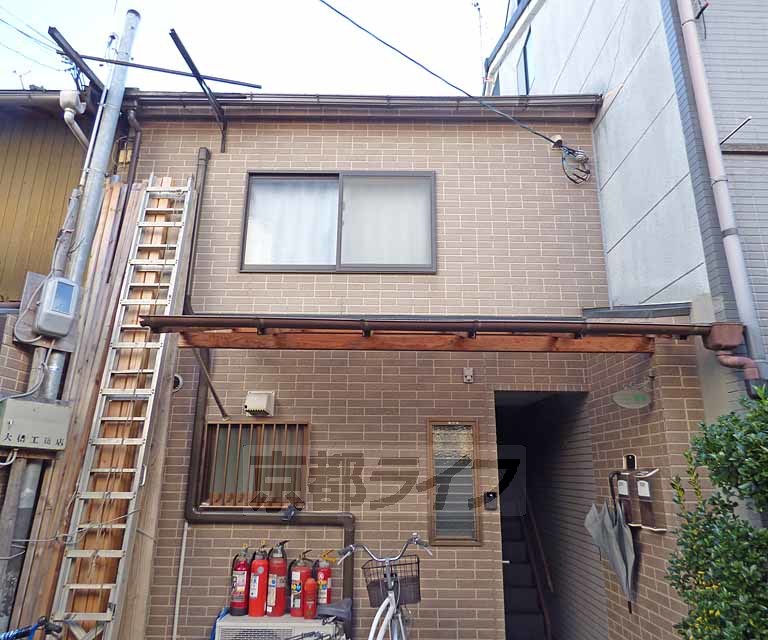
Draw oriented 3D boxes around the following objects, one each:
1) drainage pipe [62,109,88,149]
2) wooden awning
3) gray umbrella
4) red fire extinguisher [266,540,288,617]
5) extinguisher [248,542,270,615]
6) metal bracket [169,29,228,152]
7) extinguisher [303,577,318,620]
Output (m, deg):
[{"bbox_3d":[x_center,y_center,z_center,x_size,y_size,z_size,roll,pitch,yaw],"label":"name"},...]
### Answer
[{"bbox_3d":[-2.643,-1.639,3.971,0.095,0.260,0.340,0,-14,0],"label":"drainage pipe"},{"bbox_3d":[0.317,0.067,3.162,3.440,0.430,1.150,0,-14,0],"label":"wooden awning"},{"bbox_3d":[1.382,1.352,2.823,0.250,0.770,0.220,0,-14,0],"label":"gray umbrella"},{"bbox_3d":[-0.711,1.715,3.092,0.145,0.442,0.140,-2,-15,10],"label":"red fire extinguisher"},{"bbox_3d":[-0.821,1.717,3.091,0.145,0.435,0.140,-2,-15,10],"label":"extinguisher"},{"bbox_3d":[-1.487,-1.862,3.748,0.080,0.460,1.060,0,-14,0],"label":"metal bracket"},{"bbox_3d":[-0.469,1.802,2.997,0.092,0.234,0.092,-1,-14,5],"label":"extinguisher"}]

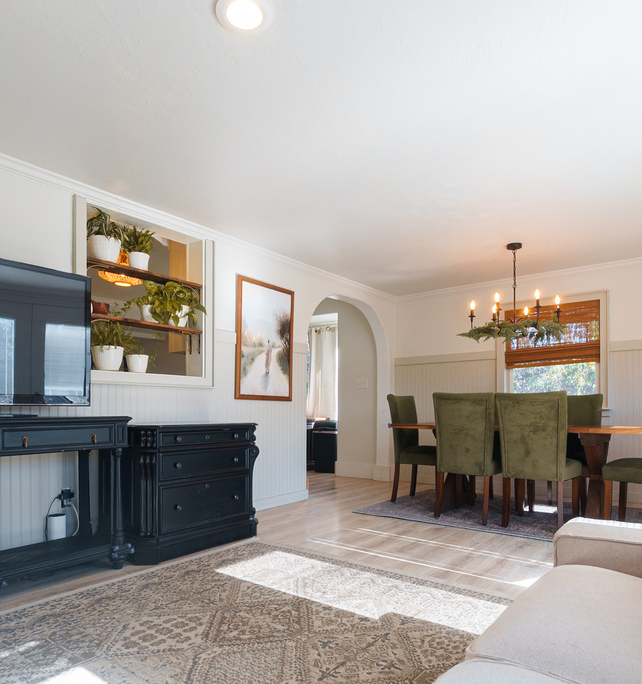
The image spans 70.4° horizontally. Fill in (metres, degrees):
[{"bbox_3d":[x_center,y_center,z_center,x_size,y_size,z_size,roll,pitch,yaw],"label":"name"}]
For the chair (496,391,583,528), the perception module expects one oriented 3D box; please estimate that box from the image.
[{"bbox_3d":[1.750,0.914,3.650,0.480,1.040,0.630,-5,-9,38],"label":"chair"}]

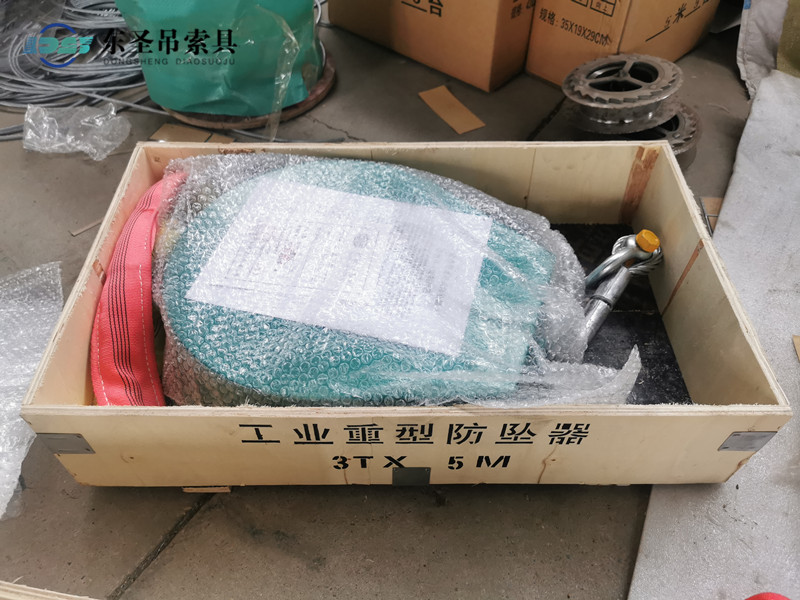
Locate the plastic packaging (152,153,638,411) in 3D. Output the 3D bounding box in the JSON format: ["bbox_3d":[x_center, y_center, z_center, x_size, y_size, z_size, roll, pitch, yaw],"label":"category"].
[{"bbox_3d":[-0.018,-0.011,0.752,0.547,0.138,0.374,0,49,0],"label":"plastic packaging"}]

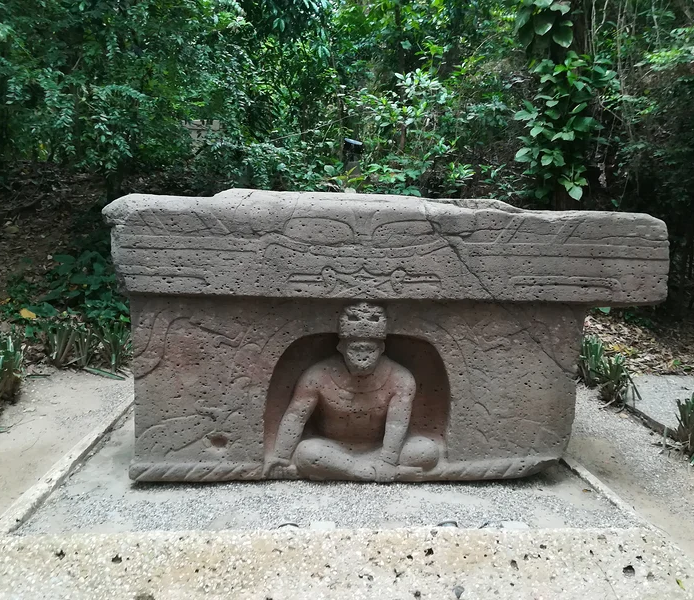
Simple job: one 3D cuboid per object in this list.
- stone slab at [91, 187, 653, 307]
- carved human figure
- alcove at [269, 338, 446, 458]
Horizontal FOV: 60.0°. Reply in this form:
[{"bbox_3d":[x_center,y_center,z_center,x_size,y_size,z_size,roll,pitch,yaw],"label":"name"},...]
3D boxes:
[{"bbox_3d":[0.212,-0.368,4.191,3.190,0.595,1.700,1,5,-6],"label":"stone slab"},{"bbox_3d":[0.036,0.513,3.700,1.036,1.042,0.520,1,5,-6],"label":"carved human figure"},{"bbox_3d":[0.047,0.574,3.752,1.107,0.802,0.450,1,5,-6],"label":"alcove"}]

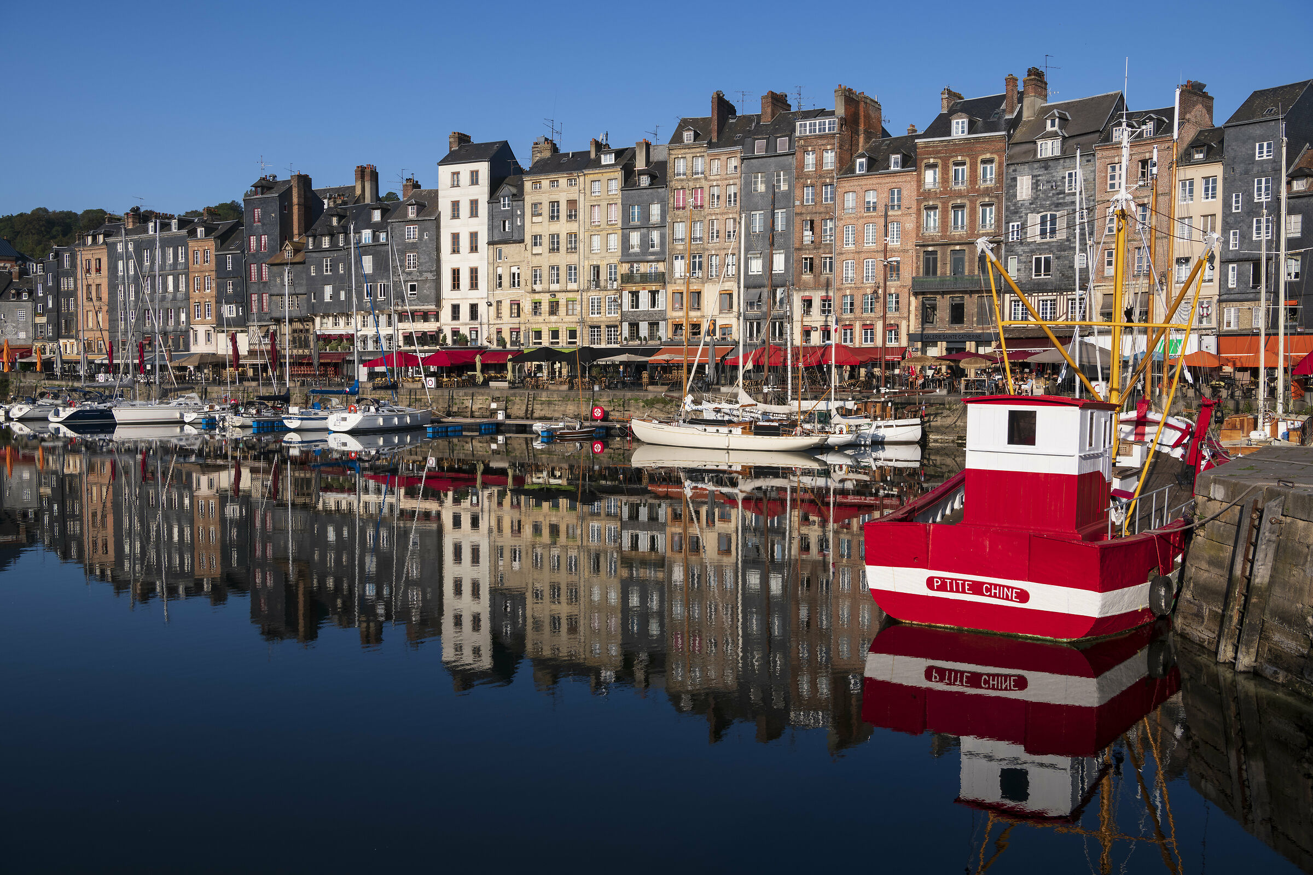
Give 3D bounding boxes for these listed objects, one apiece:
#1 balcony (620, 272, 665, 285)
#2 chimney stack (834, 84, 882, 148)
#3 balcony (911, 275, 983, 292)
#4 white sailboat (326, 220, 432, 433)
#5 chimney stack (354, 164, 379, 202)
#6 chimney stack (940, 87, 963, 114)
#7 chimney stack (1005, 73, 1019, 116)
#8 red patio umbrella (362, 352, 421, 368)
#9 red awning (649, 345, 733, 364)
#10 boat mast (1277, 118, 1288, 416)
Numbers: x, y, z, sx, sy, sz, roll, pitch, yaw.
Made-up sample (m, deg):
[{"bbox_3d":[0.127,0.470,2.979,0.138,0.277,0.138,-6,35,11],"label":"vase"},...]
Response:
[{"bbox_3d":[-1.027,-13.212,97.216,4.009,1.042,0.700,2,4,28],"label":"balcony"},{"bbox_3d":[16.051,-25.014,92.424,0.769,4.064,6.329,3,4,37],"label":"chimney stack"},{"bbox_3d":[22.610,-11.602,87.955,6.565,1.050,0.720,2,4,29],"label":"balcony"},{"bbox_3d":[-20.006,-8.375,87.521,3.250,15.494,9.925,2,4,26],"label":"white sailboat"},{"bbox_3d":[-32.338,-28.189,130.381,2.204,4.231,1.356,2,4,26],"label":"chimney stack"},{"bbox_3d":[23.063,-25.994,90.661,0.553,2.053,3.035,2,4,36],"label":"chimney stack"},{"bbox_3d":[27.141,-25.878,88.988,0.571,3.219,1.714,2,4,29],"label":"chimney stack"},{"bbox_3d":[-23.259,-6.873,103.112,4.229,1.339,2.996,2,4,26],"label":"red patio umbrella"},{"bbox_3d":[2.846,-6.664,94.318,6.494,1.404,2.750,2,4,28],"label":"red awning"},{"bbox_3d":[26.645,-7.118,49.677,0.250,12.760,0.250,2,4,29],"label":"boat mast"}]

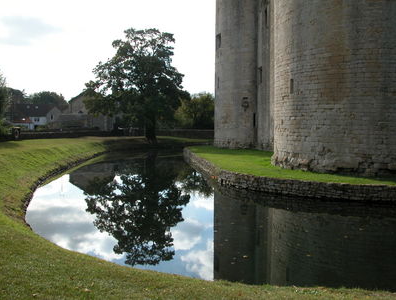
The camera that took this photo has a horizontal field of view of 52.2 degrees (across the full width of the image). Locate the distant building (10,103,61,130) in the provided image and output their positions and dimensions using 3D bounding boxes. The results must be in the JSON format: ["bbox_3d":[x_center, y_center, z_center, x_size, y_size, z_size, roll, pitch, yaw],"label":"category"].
[{"bbox_3d":[-43.400,-8.870,108.000,13.000,7.400,8.000,0,4,-6],"label":"distant building"}]

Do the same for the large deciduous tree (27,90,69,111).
[{"bbox_3d":[-49.910,-13.020,135.000,13.300,13.000,12.500,0,4,0],"label":"large deciduous tree"}]

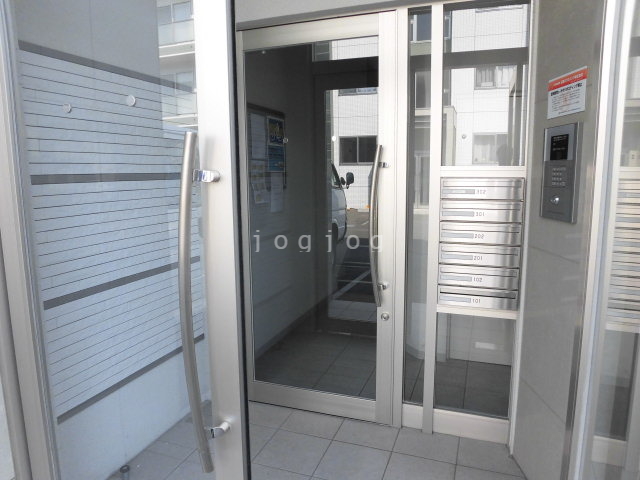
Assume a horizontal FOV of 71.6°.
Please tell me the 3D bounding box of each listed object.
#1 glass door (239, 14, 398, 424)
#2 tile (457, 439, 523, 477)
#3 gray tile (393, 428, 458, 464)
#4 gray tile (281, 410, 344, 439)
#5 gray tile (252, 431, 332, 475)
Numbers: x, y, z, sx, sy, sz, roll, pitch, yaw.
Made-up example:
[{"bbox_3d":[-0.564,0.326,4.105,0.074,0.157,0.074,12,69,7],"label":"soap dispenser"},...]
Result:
[{"bbox_3d":[-0.034,-0.064,2.410,0.900,2.100,0.060,2,8,20],"label":"glass door"},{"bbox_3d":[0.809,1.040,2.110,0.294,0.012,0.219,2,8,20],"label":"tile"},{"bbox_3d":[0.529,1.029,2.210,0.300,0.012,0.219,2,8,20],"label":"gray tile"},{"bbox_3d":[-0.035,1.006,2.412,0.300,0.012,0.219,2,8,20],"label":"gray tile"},{"bbox_3d":[-0.123,1.038,2.170,0.300,0.012,0.300,2,8,20],"label":"gray tile"}]

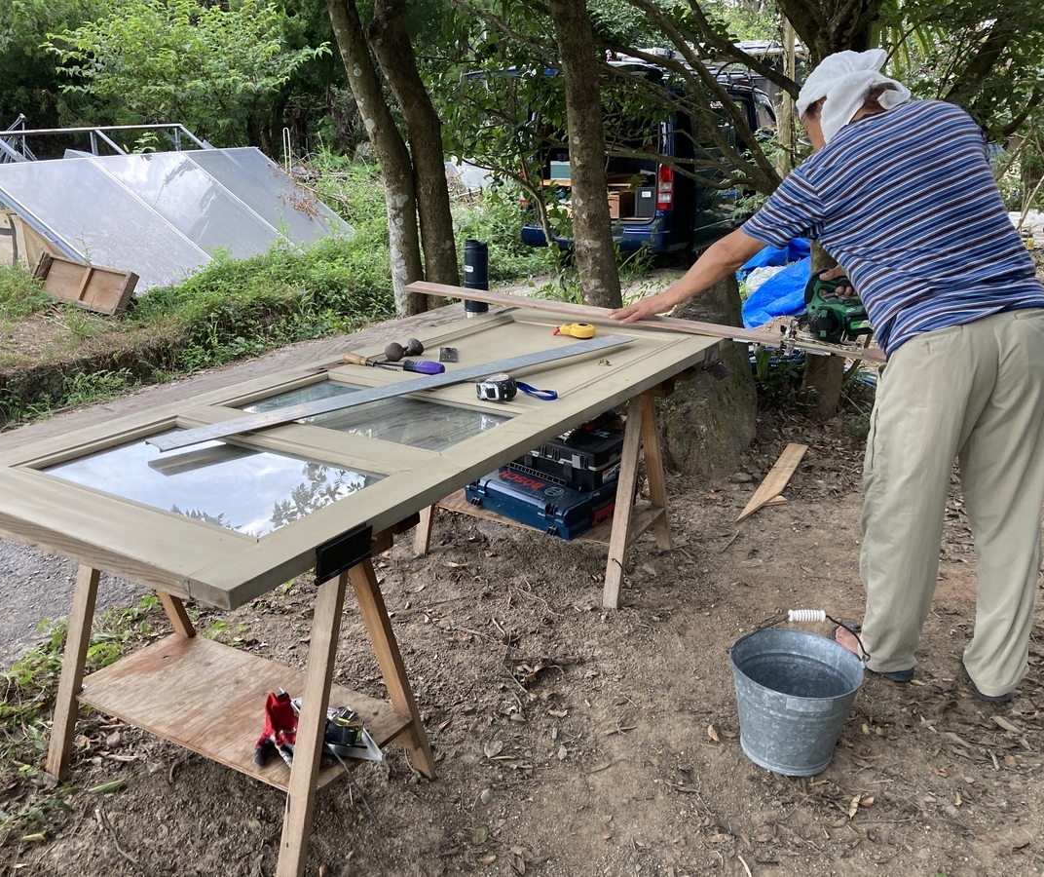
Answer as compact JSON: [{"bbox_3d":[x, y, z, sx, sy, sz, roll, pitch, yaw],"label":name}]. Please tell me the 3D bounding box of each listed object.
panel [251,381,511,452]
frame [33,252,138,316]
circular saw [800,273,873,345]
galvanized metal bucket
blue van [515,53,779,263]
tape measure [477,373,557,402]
[{"bbox_3d":[-0.354,-0.066,2.328,0.660,0.012,0.370,11,21,29],"label":"panel"},{"bbox_3d":[-2.772,-0.961,6.000,0.600,0.300,0.120,16,-16,4],"label":"frame"},{"bbox_3d":[0.920,-0.374,2.760,0.280,0.225,0.190,14,22,36],"label":"circular saw"},{"bbox_3d":[0.595,0.582,2.083,0.280,0.240,0.280,1,18,0],"label":"galvanized metal bucket"},{"bbox_3d":[1.877,-3.263,11.152,1.690,1.980,4.500,11,20,28],"label":"blue van"},{"bbox_3d":[-0.015,-0.120,2.392,0.165,0.042,0.100,11,21,29],"label":"tape measure"}]

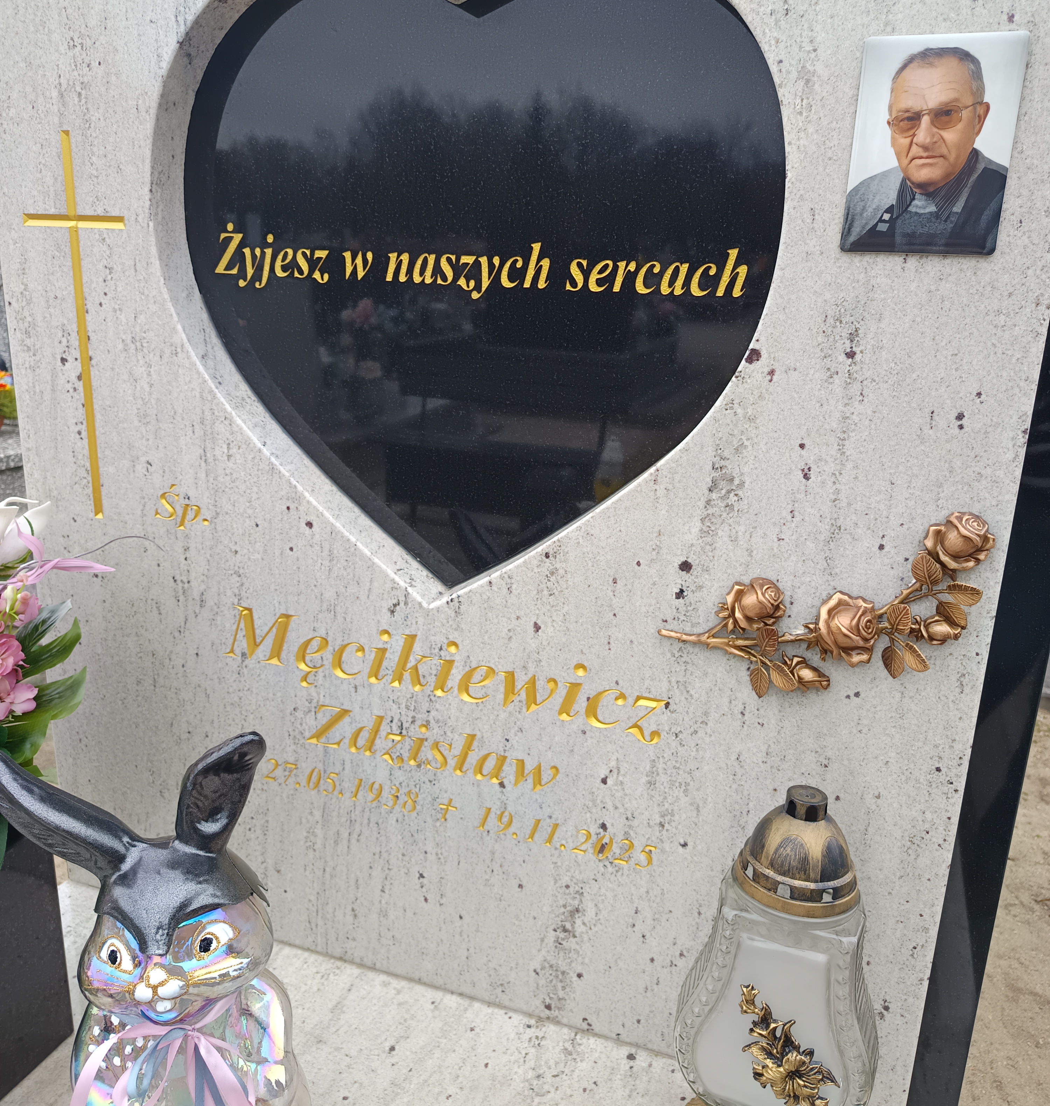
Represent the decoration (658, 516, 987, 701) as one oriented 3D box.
[{"bbox_3d":[0.238,0.042,0.807,0.255,0.185,0.035,8,17,18],"label":"decoration"}]

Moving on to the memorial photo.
[{"bbox_3d":[0.295,-0.296,0.707,0.110,0.150,0.010,8,17,18],"label":"memorial photo"}]

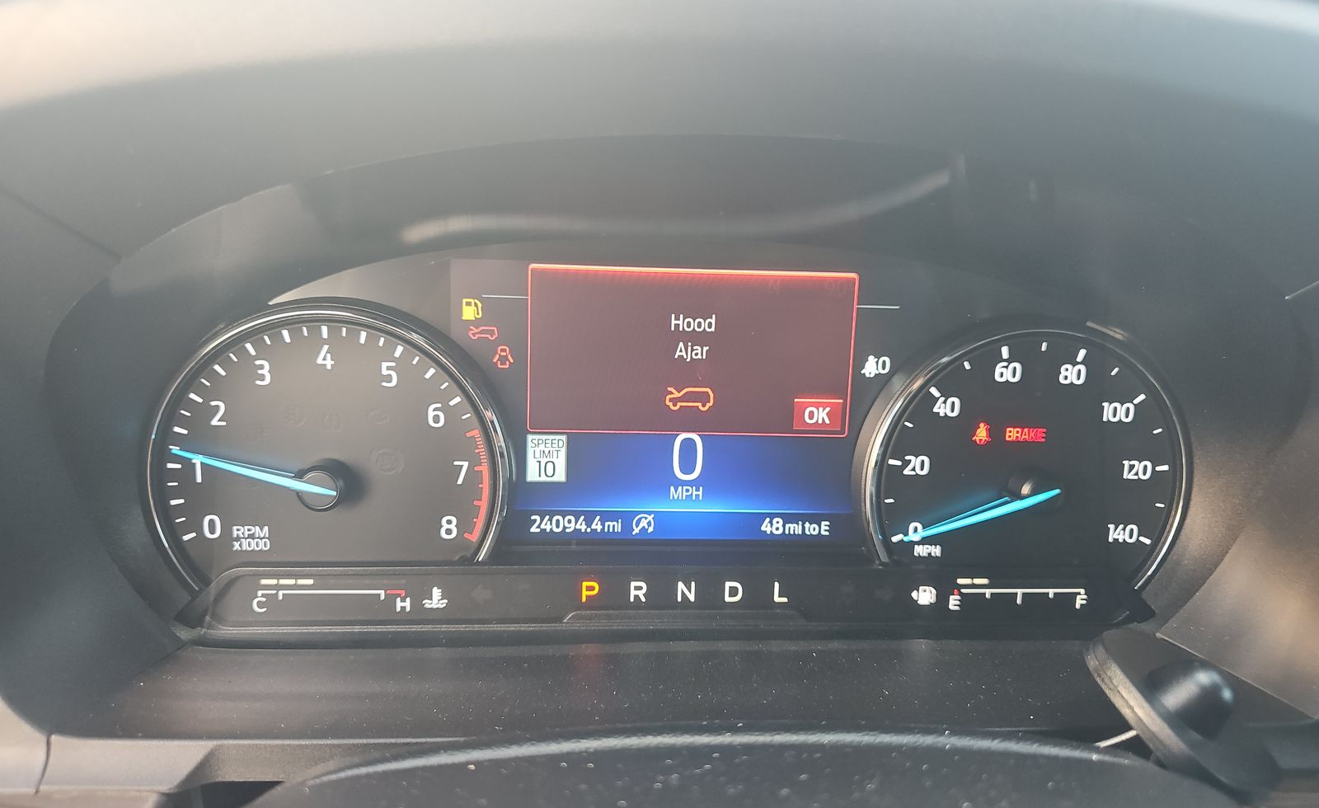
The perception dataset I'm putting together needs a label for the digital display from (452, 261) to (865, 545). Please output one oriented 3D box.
[{"bbox_3d":[0.003,0.001,0.277,0.135,0.088,0.015,1,10,-4],"label":"digital display"}]

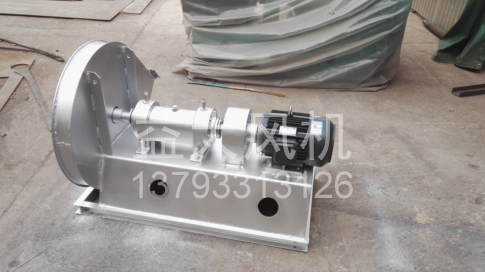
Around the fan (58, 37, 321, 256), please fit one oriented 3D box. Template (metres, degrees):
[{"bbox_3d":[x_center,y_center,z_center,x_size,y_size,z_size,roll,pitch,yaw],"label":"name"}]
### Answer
[{"bbox_3d":[-0.202,-0.060,2.152,1.468,0.952,1.077,7,30,7],"label":"fan"}]

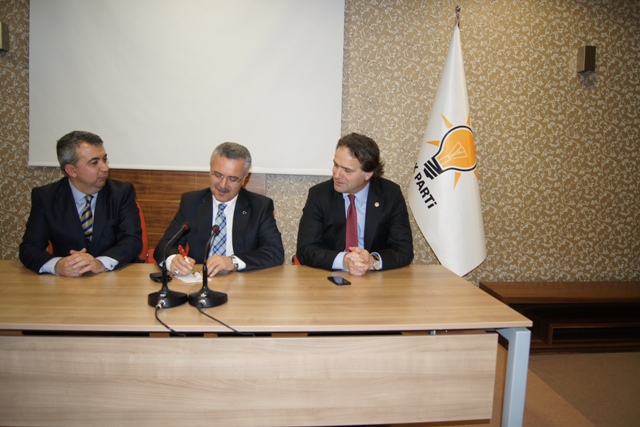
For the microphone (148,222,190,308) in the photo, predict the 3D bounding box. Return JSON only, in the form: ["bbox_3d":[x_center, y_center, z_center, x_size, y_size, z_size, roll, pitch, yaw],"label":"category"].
[{"bbox_3d":[-0.485,0.164,1.579,0.125,0.250,0.165,3,6,12],"label":"microphone"}]

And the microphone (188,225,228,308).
[{"bbox_3d":[-0.362,0.169,1.589,0.125,0.245,0.165,3,6,7],"label":"microphone"}]

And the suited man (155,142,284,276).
[{"bbox_3d":[-0.435,0.328,2.165,0.560,1.280,0.620,2,6,-2],"label":"suited man"}]

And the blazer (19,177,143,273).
[{"bbox_3d":[-1.025,0.144,2.119,0.530,0.600,0.460,-1,7,-22],"label":"blazer"}]

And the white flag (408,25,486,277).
[{"bbox_3d":[0.769,-0.332,2.884,0.470,1.550,0.250,2,6,4],"label":"white flag"}]

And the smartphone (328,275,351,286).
[{"bbox_3d":[0.078,0.266,1.907,0.058,0.011,0.110,0,7,-18],"label":"smartphone"}]

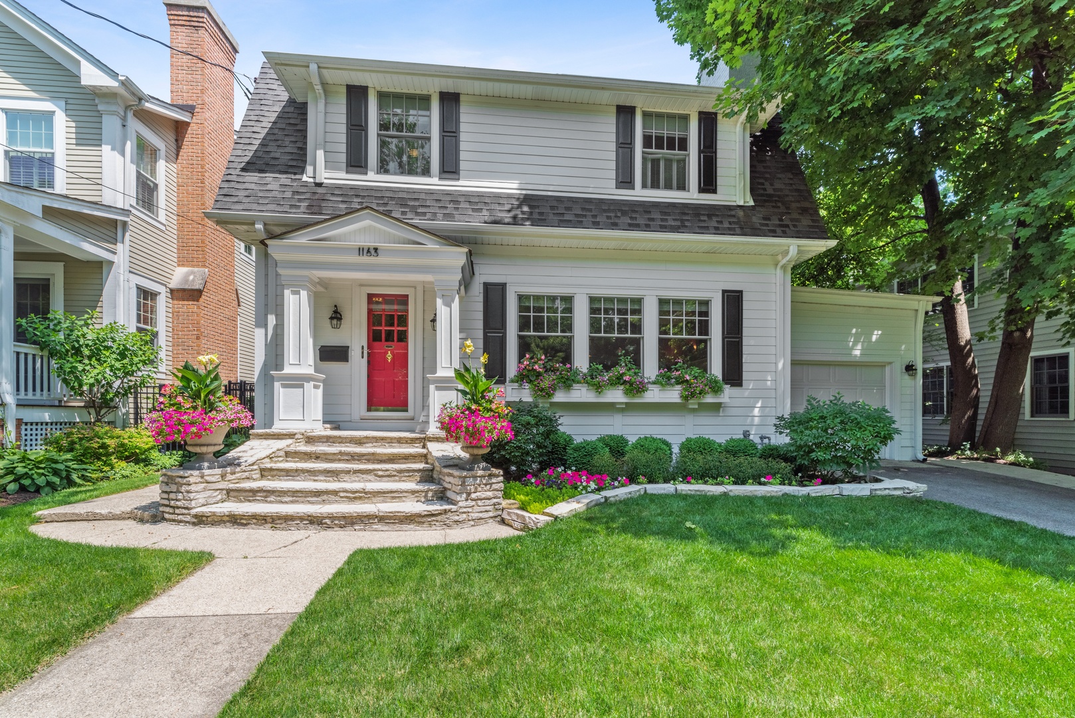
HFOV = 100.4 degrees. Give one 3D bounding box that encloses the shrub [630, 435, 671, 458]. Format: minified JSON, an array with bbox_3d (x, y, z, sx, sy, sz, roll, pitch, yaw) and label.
[{"bbox_3d":[1.829,1.532,7.200,0.680,0.640,0.660,0,-3,-6],"label":"shrub"}]

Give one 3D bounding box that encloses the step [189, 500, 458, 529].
[{"bbox_3d":[-2.130,1.610,4.620,2.600,0.200,0.450,1,-3,-3],"label":"step"}]

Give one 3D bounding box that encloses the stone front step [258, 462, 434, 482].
[{"bbox_3d":[-2.130,1.294,5.179,1.940,0.160,0.460,0,-3,-3],"label":"stone front step"}]

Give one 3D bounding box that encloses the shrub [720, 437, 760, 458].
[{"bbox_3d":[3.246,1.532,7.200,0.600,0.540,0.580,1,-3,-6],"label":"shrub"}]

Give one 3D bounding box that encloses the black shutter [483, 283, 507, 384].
[{"bbox_3d":[-0.694,-0.413,7.277,0.377,1.640,0.050,0,-1,-6],"label":"black shutter"}]

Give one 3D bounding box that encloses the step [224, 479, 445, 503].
[{"bbox_3d":[-2.150,1.460,4.930,2.260,0.165,0.400,1,-3,-3],"label":"step"}]

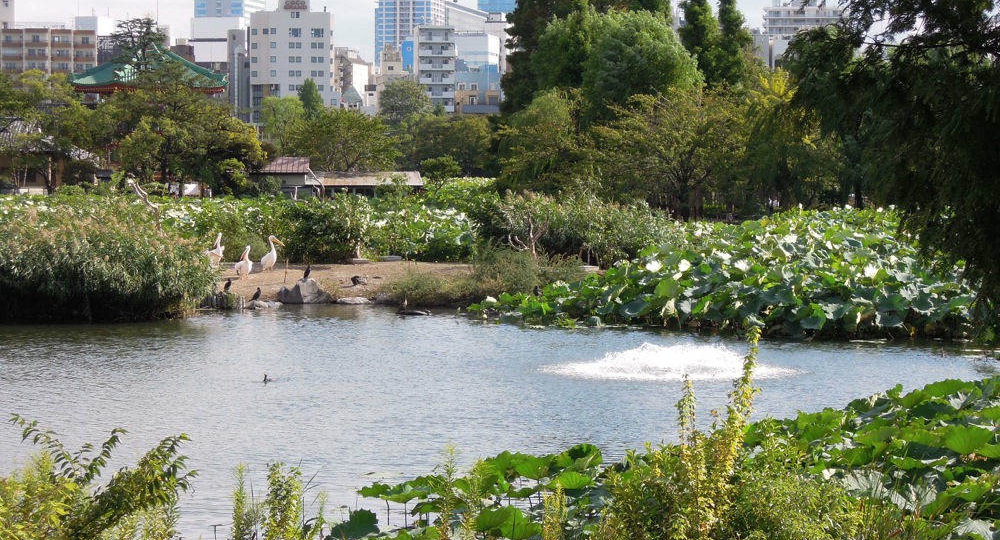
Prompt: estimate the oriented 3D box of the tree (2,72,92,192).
[{"bbox_3d":[-33.968,-10.151,184.735,6.800,9.541,6.500,0,2,0],"label":"tree"}]

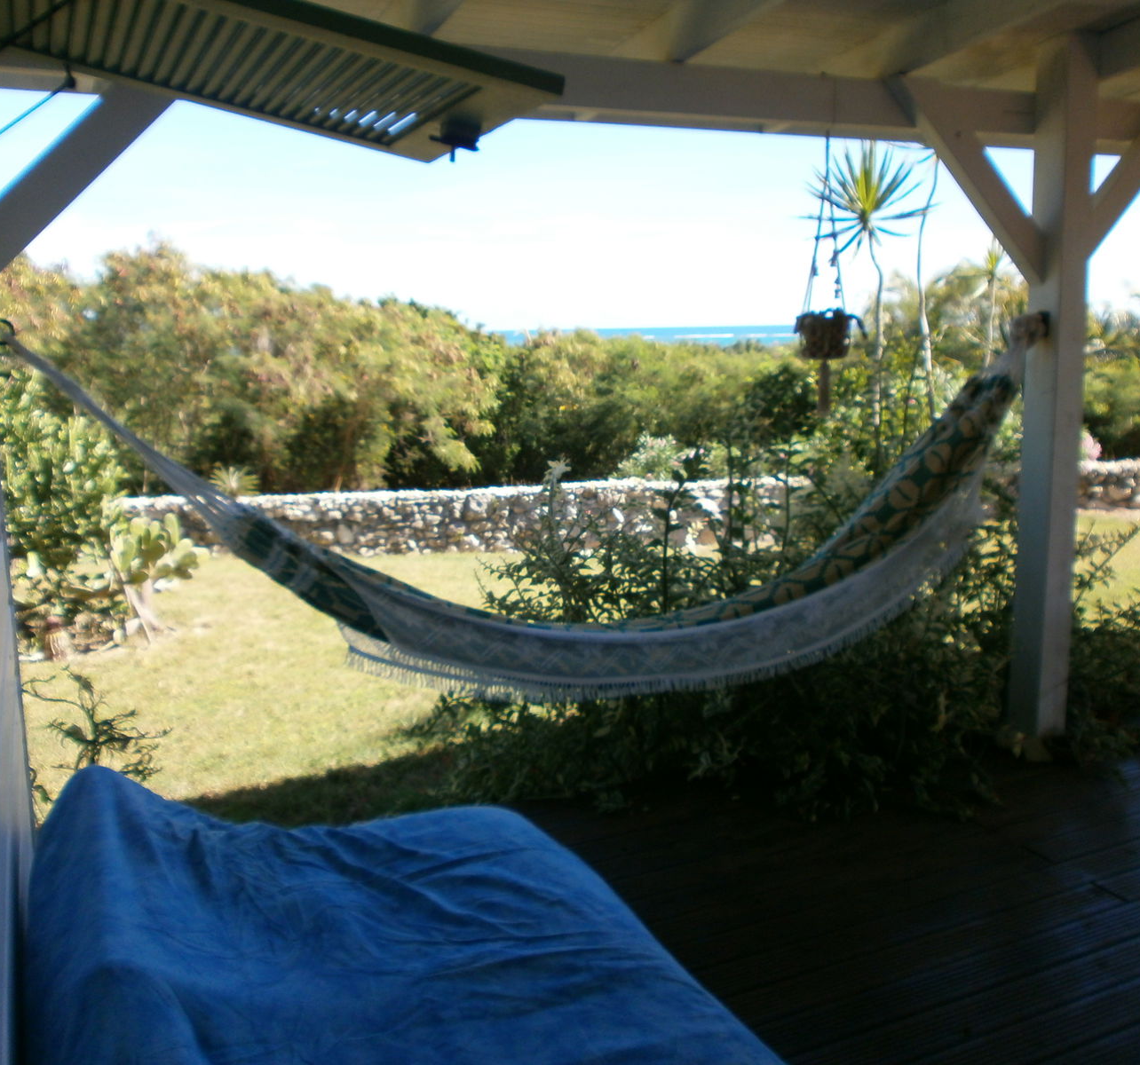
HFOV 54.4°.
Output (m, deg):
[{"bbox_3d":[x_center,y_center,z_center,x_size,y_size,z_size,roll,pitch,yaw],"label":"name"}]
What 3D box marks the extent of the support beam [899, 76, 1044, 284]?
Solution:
[{"bbox_3d":[1.426,-1.249,3.906,0.990,0.125,0.085,43,-9,-24],"label":"support beam"}]

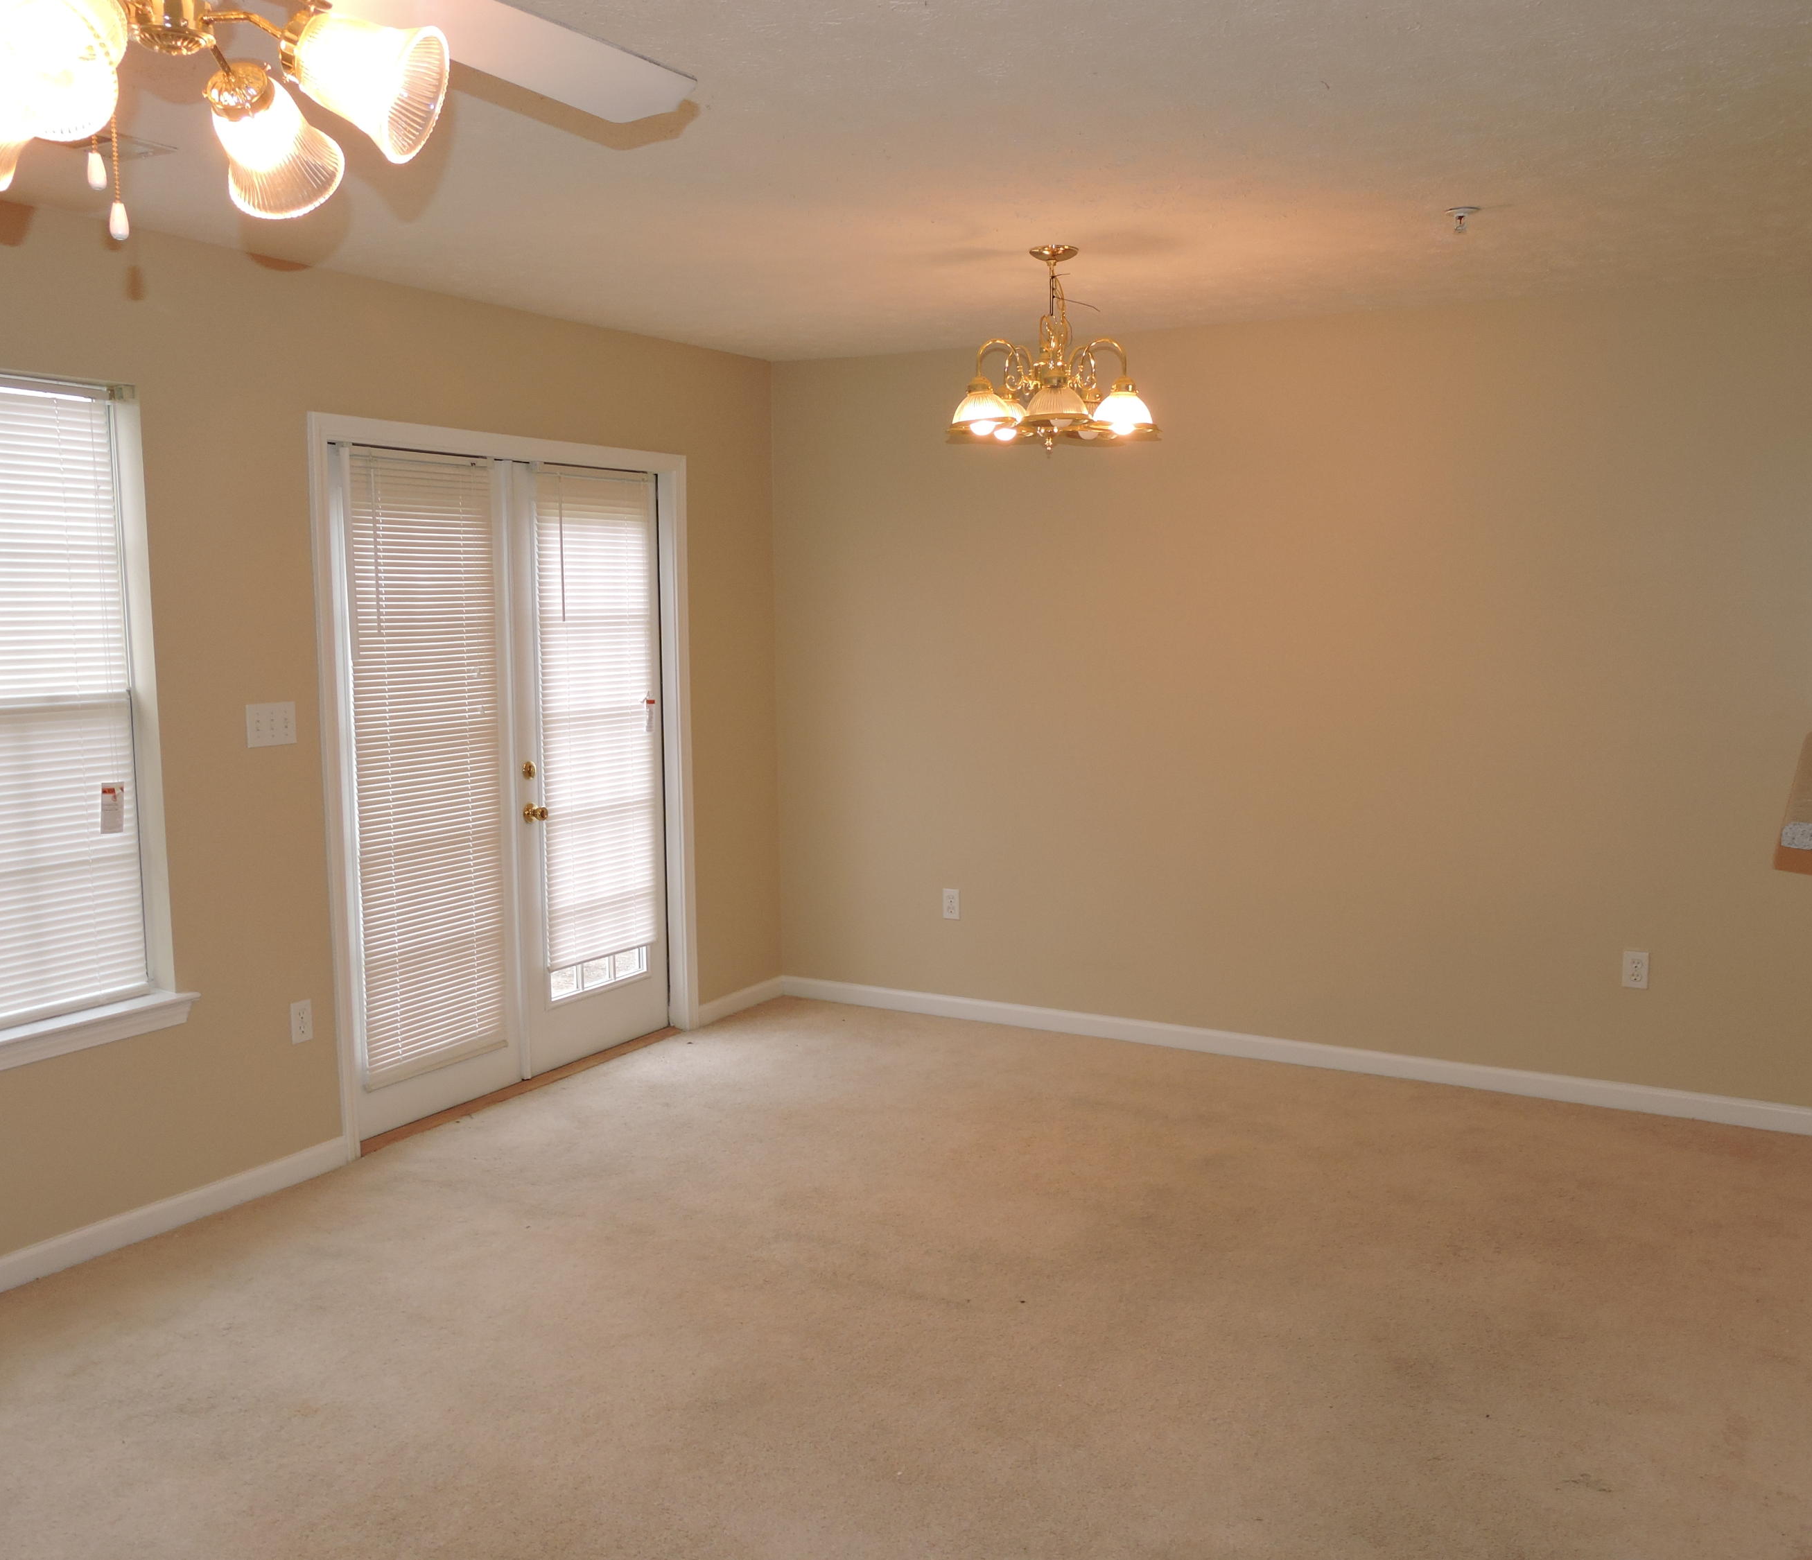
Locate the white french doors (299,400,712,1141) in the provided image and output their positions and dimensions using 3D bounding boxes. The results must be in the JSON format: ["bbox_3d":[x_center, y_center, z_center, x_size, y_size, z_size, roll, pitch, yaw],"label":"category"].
[{"bbox_3d":[-1.248,-0.035,5.409,0.135,2.091,1.699,3,7,29],"label":"white french doors"}]

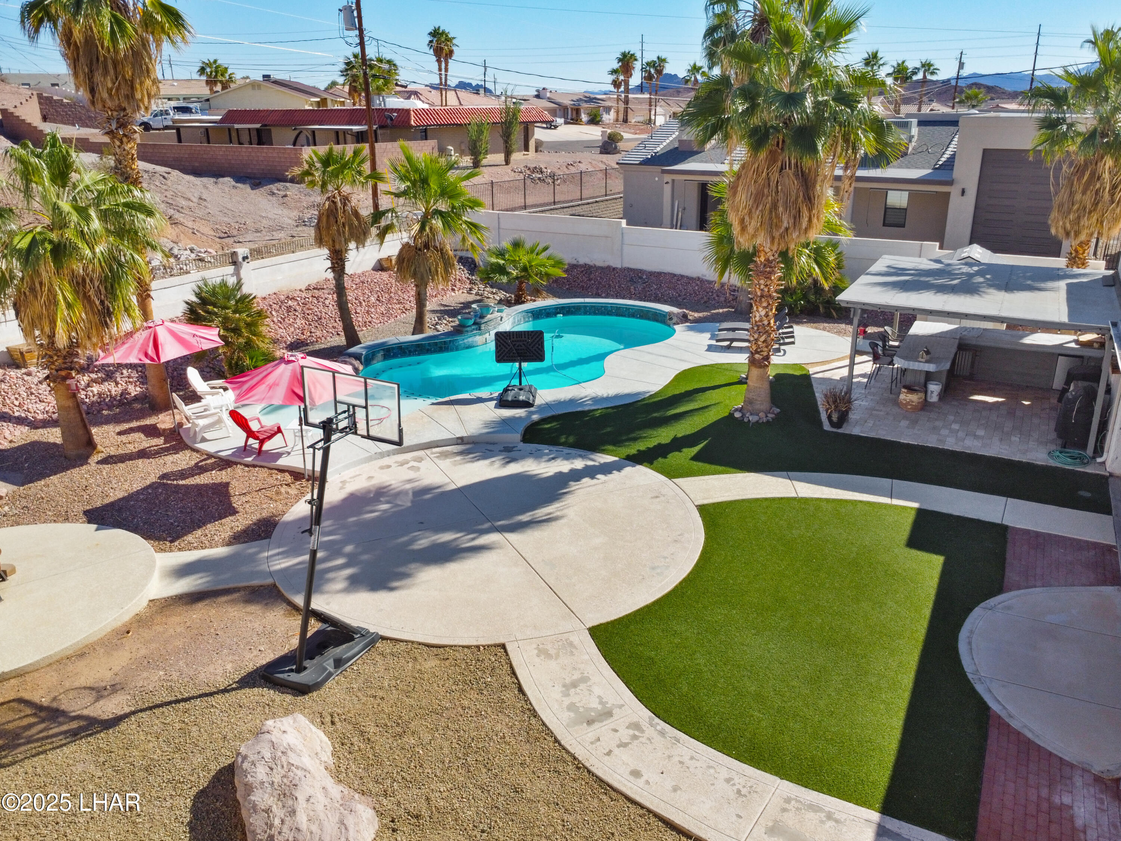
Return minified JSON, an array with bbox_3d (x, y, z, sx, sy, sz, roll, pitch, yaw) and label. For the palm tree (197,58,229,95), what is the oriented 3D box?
[{"bbox_3d":[-38.099,-36.093,86.447,3.300,7.590,3.300,-1,22,0],"label":"palm tree"}]

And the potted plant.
[{"bbox_3d":[5.267,-0.257,14.929,0.640,0.780,0.640,-1,19,0],"label":"potted plant"}]

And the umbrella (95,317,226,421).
[{"bbox_3d":[-7.834,-0.854,15.458,2.454,2.355,2.454,-1,21,0],"label":"umbrella"}]

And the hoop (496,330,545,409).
[{"bbox_3d":[-0.900,-1.234,17.402,1.100,1.460,1.580,-1,19,0],"label":"hoop"}]

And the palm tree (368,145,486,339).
[{"bbox_3d":[-3.477,-4.525,19.882,3.100,4.740,3.000,-1,22,0],"label":"palm tree"}]

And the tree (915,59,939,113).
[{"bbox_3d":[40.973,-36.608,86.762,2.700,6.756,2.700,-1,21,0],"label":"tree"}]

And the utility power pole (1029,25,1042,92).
[{"bbox_3d":[80.932,-59.266,133.349,0.550,15.400,0.550,-1,19,0],"label":"utility power pole"}]

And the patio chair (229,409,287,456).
[{"bbox_3d":[-5.795,0.151,14.835,0.730,0.920,0.800,12,26,29],"label":"patio chair"}]

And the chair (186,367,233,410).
[{"bbox_3d":[-7.469,-0.629,16.658,0.850,0.960,0.760,-4,19,-8],"label":"chair"}]

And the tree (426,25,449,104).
[{"bbox_3d":[-13.248,-37.263,87.425,2.500,12.730,2.500,-1,22,0],"label":"tree"}]

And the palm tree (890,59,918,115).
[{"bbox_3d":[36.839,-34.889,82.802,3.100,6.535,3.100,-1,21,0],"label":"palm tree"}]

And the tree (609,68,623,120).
[{"bbox_3d":[8.678,-48.807,116.634,2.300,7.457,2.300,-1,21,0],"label":"tree"}]

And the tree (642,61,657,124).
[{"bbox_3d":[14.036,-52.074,123.796,2.300,9.420,2.300,-1,22,0],"label":"tree"}]

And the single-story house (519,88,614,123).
[{"bbox_3d":[0.729,-50.840,126.208,14.000,4.689,11.000,-3,22,-7],"label":"single-story house"}]

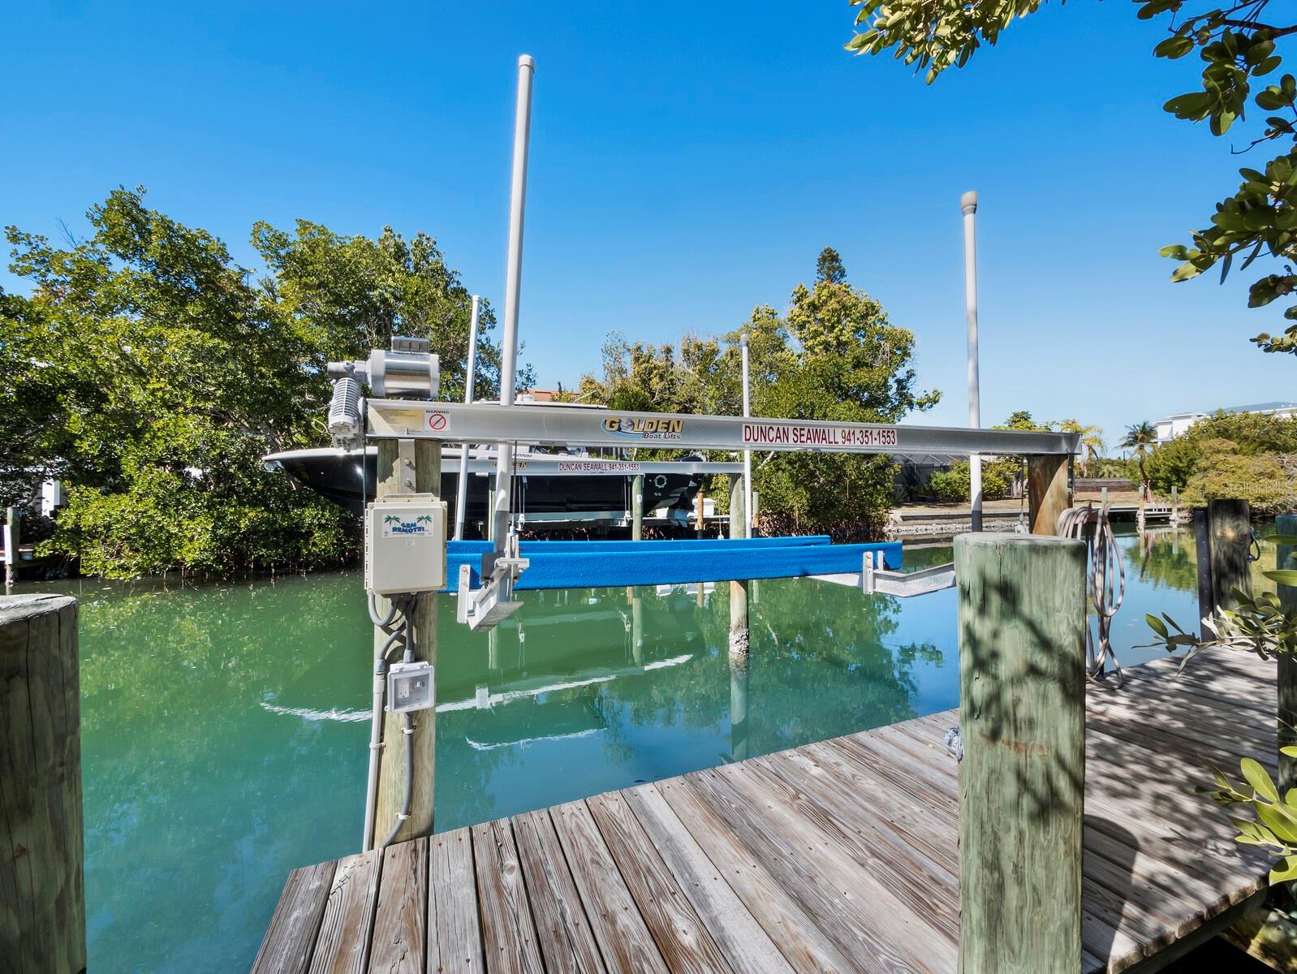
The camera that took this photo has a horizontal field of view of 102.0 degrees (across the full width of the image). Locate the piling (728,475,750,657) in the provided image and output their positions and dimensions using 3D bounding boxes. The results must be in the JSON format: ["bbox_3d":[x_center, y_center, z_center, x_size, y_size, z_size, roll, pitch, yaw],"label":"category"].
[{"bbox_3d":[1.190,1.036,6.880,0.216,2.430,0.216,0,0,-22],"label":"piling"}]

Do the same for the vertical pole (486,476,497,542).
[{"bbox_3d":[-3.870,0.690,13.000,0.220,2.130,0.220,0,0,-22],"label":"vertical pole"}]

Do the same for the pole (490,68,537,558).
[{"bbox_3d":[-0.608,-0.800,2.330,0.066,2.240,0.066,3,-1,-22],"label":"pole"}]

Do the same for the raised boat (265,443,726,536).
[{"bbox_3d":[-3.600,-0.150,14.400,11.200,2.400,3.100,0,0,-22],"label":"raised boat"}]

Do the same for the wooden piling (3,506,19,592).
[{"bbox_3d":[-14.770,1.440,12.200,0.220,1.920,0.220,0,0,-22],"label":"wooden piling"}]

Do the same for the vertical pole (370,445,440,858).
[{"bbox_3d":[-0.935,0.570,2.020,0.217,1.540,0.217,0,0,-22],"label":"vertical pole"}]

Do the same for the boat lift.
[{"bbox_3d":[0.185,0.195,4.450,4.200,1.080,3.850,0,0,-22],"label":"boat lift"}]

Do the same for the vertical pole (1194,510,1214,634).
[{"bbox_3d":[4.498,0.720,4.250,0.075,1.100,0.075,-3,0,-22],"label":"vertical pole"}]

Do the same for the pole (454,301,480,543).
[{"bbox_3d":[-1.763,-0.680,5.100,0.064,2.400,0.064,4,-1,-22],"label":"pole"}]

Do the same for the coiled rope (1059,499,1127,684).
[{"bbox_3d":[2.950,0.710,3.500,0.330,1.230,0.250,0,0,-22],"label":"coiled rope"}]

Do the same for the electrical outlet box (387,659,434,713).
[{"bbox_3d":[-0.842,0.711,1.860,0.150,0.160,0.110,0,0,-22],"label":"electrical outlet box"}]

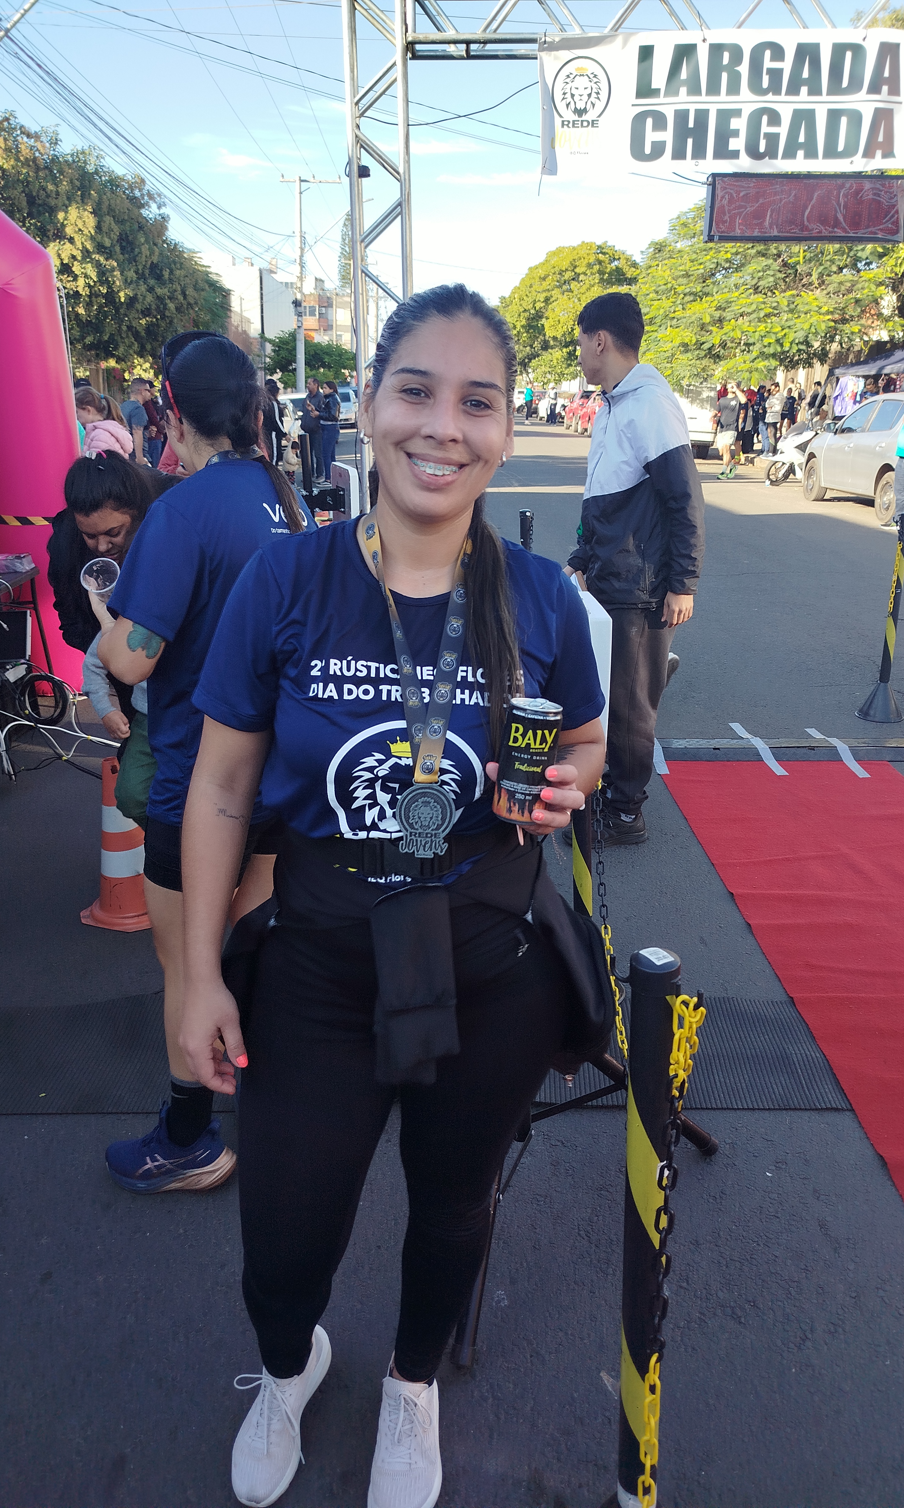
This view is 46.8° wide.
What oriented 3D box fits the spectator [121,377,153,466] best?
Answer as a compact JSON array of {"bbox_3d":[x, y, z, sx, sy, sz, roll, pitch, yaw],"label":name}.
[{"bbox_3d":[-3.819,-3.691,12.690,0.360,1.700,0.500,-8,20,-21],"label":"spectator"}]

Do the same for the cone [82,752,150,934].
[{"bbox_3d":[-0.982,0.237,3.138,0.290,0.490,0.290,7,20,19],"label":"cone"}]

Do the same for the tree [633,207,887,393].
[{"bbox_3d":[7.350,-10.070,25.078,6.200,5.500,6.200,0,19,0],"label":"tree"}]

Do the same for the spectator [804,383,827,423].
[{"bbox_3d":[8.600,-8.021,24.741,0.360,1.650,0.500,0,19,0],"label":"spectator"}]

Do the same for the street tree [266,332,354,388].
[{"bbox_3d":[-6.900,-17.635,48.920,4.600,3.900,4.600,0,19,0],"label":"street tree"}]

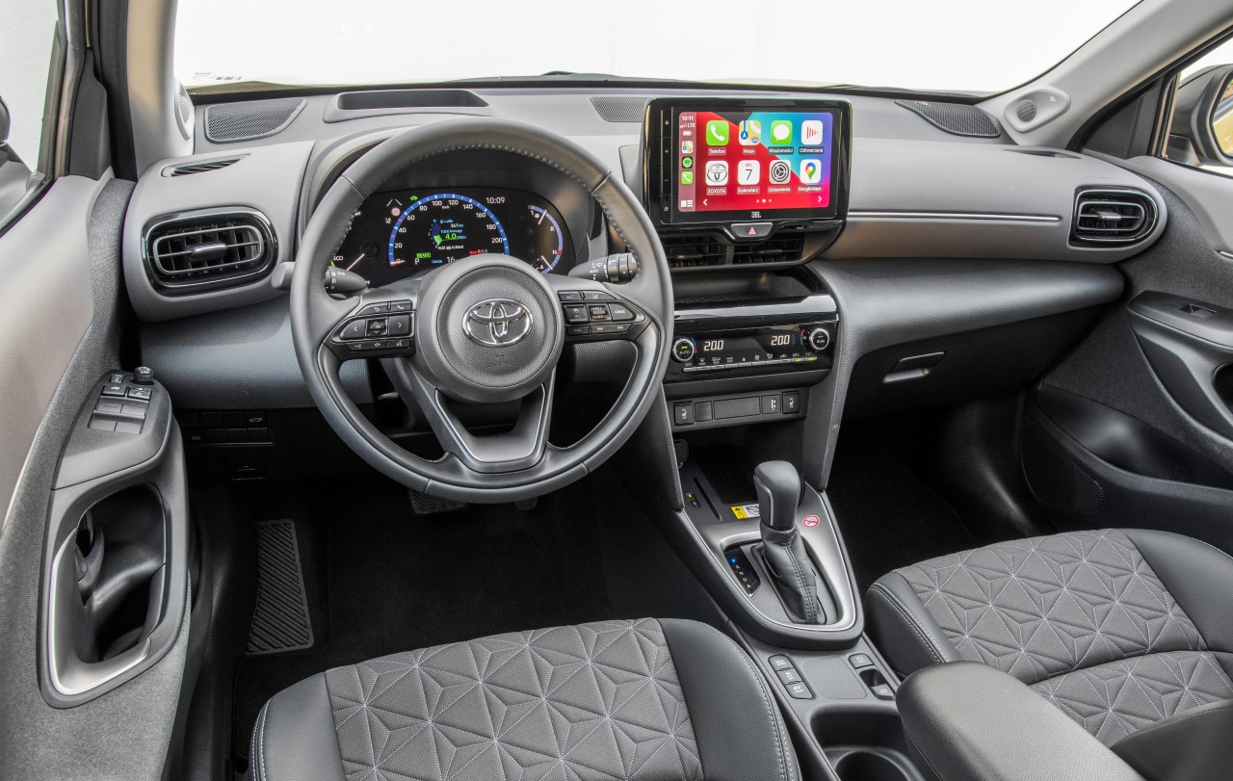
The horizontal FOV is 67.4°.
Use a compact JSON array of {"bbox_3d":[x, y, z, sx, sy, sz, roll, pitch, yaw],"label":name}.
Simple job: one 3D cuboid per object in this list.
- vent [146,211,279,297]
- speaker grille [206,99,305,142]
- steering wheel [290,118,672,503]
[{"bbox_3d":[-0.447,-0.156,1.023,0.133,0.086,0.035,-13,18,-27],"label":"vent"},{"bbox_3d":[-0.507,-0.381,1.307,0.150,0.020,0.120,-15,45,-27],"label":"speaker grille"},{"bbox_3d":[-0.120,-0.075,0.889,0.365,0.365,0.090,-5,4,-17],"label":"steering wheel"}]

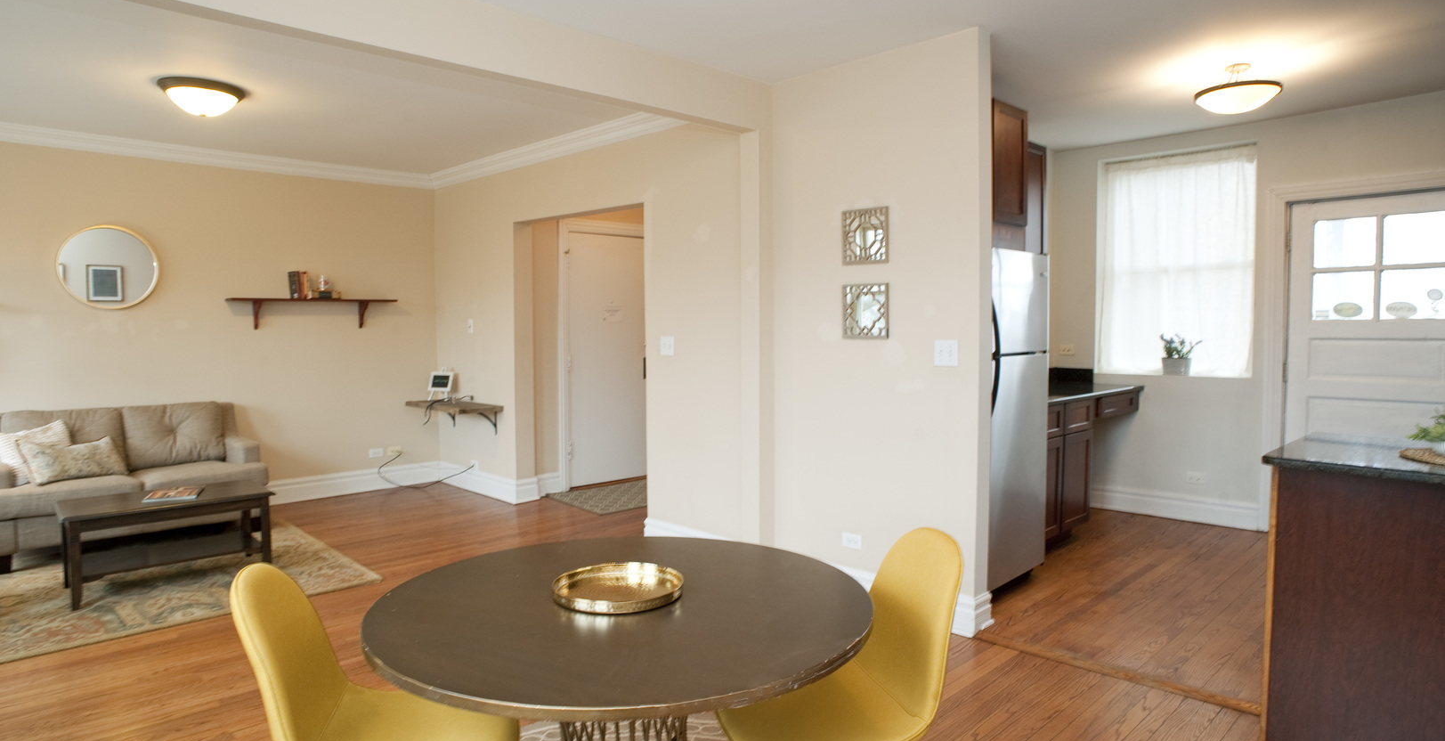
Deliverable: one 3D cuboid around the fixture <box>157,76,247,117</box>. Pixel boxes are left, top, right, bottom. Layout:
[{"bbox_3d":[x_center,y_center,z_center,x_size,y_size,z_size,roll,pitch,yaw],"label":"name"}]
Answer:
[{"bbox_3d":[-2.684,-1.390,4.150,0.385,0.136,0.385,-4,5,-44],"label":"fixture"}]

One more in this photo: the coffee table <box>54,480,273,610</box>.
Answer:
[{"bbox_3d":[-2.958,0.899,4.285,0.560,0.450,0.930,3,5,45],"label":"coffee table"}]

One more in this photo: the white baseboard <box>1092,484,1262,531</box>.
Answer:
[{"bbox_3d":[2.972,0.910,5.396,0.022,0.160,1.060,-4,5,-44],"label":"white baseboard"}]

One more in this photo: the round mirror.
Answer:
[{"bbox_3d":[-4.057,-0.685,5.314,0.550,0.550,0.030,-4,5,-44],"label":"round mirror"}]

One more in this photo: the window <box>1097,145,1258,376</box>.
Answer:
[{"bbox_3d":[2.985,-0.699,5.326,0.110,1.470,0.960,-4,5,-44],"label":"window"}]

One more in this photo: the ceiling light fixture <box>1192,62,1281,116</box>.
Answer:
[{"bbox_3d":[2.477,-1.351,3.859,0.360,0.220,0.360,-4,5,-44],"label":"ceiling light fixture"}]

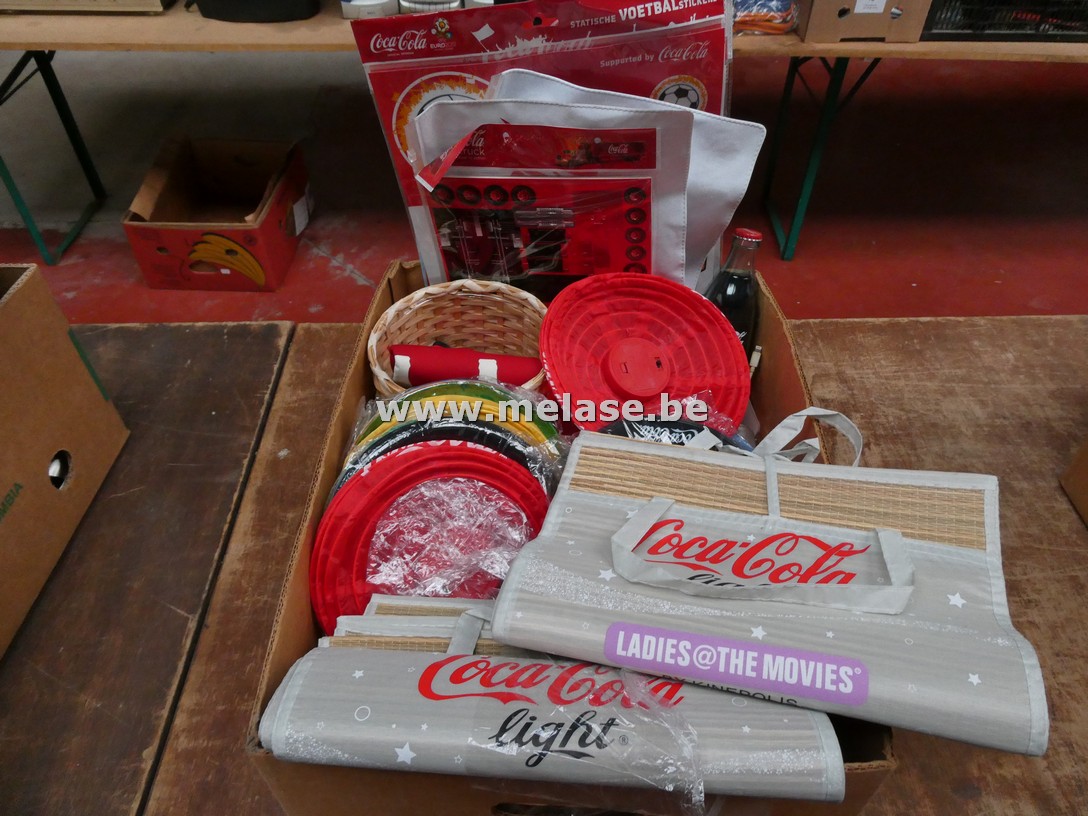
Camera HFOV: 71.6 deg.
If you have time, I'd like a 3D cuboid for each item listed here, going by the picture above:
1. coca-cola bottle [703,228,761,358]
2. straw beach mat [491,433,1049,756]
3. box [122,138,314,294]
[{"bbox_3d":[0.208,-0.098,0.844,0.060,0.208,0.060,3,34,-1],"label":"coca-cola bottle"},{"bbox_3d":[0.165,0.112,0.586,0.354,0.050,0.233,6,46,17],"label":"straw beach mat"},{"bbox_3d":[-1.064,-0.655,2.531,0.400,0.240,0.536,1,46,-2],"label":"box"}]

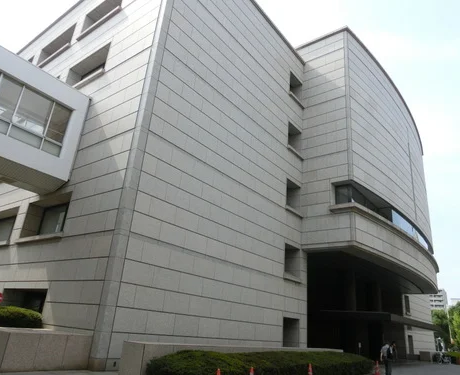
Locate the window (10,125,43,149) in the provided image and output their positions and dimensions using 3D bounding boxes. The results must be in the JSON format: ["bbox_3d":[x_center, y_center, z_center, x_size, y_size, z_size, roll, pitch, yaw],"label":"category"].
[{"bbox_3d":[-8.660,-2.120,15.340,0.070,0.540,1.280,-11,-27,37],"label":"window"}]

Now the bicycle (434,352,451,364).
[{"bbox_3d":[20.996,16.887,35.621,1.650,1.020,0.550,10,-22,-13],"label":"bicycle"}]

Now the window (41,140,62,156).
[{"bbox_3d":[-7.955,-1.740,16.165,0.070,0.540,0.830,-11,-27,37],"label":"window"}]

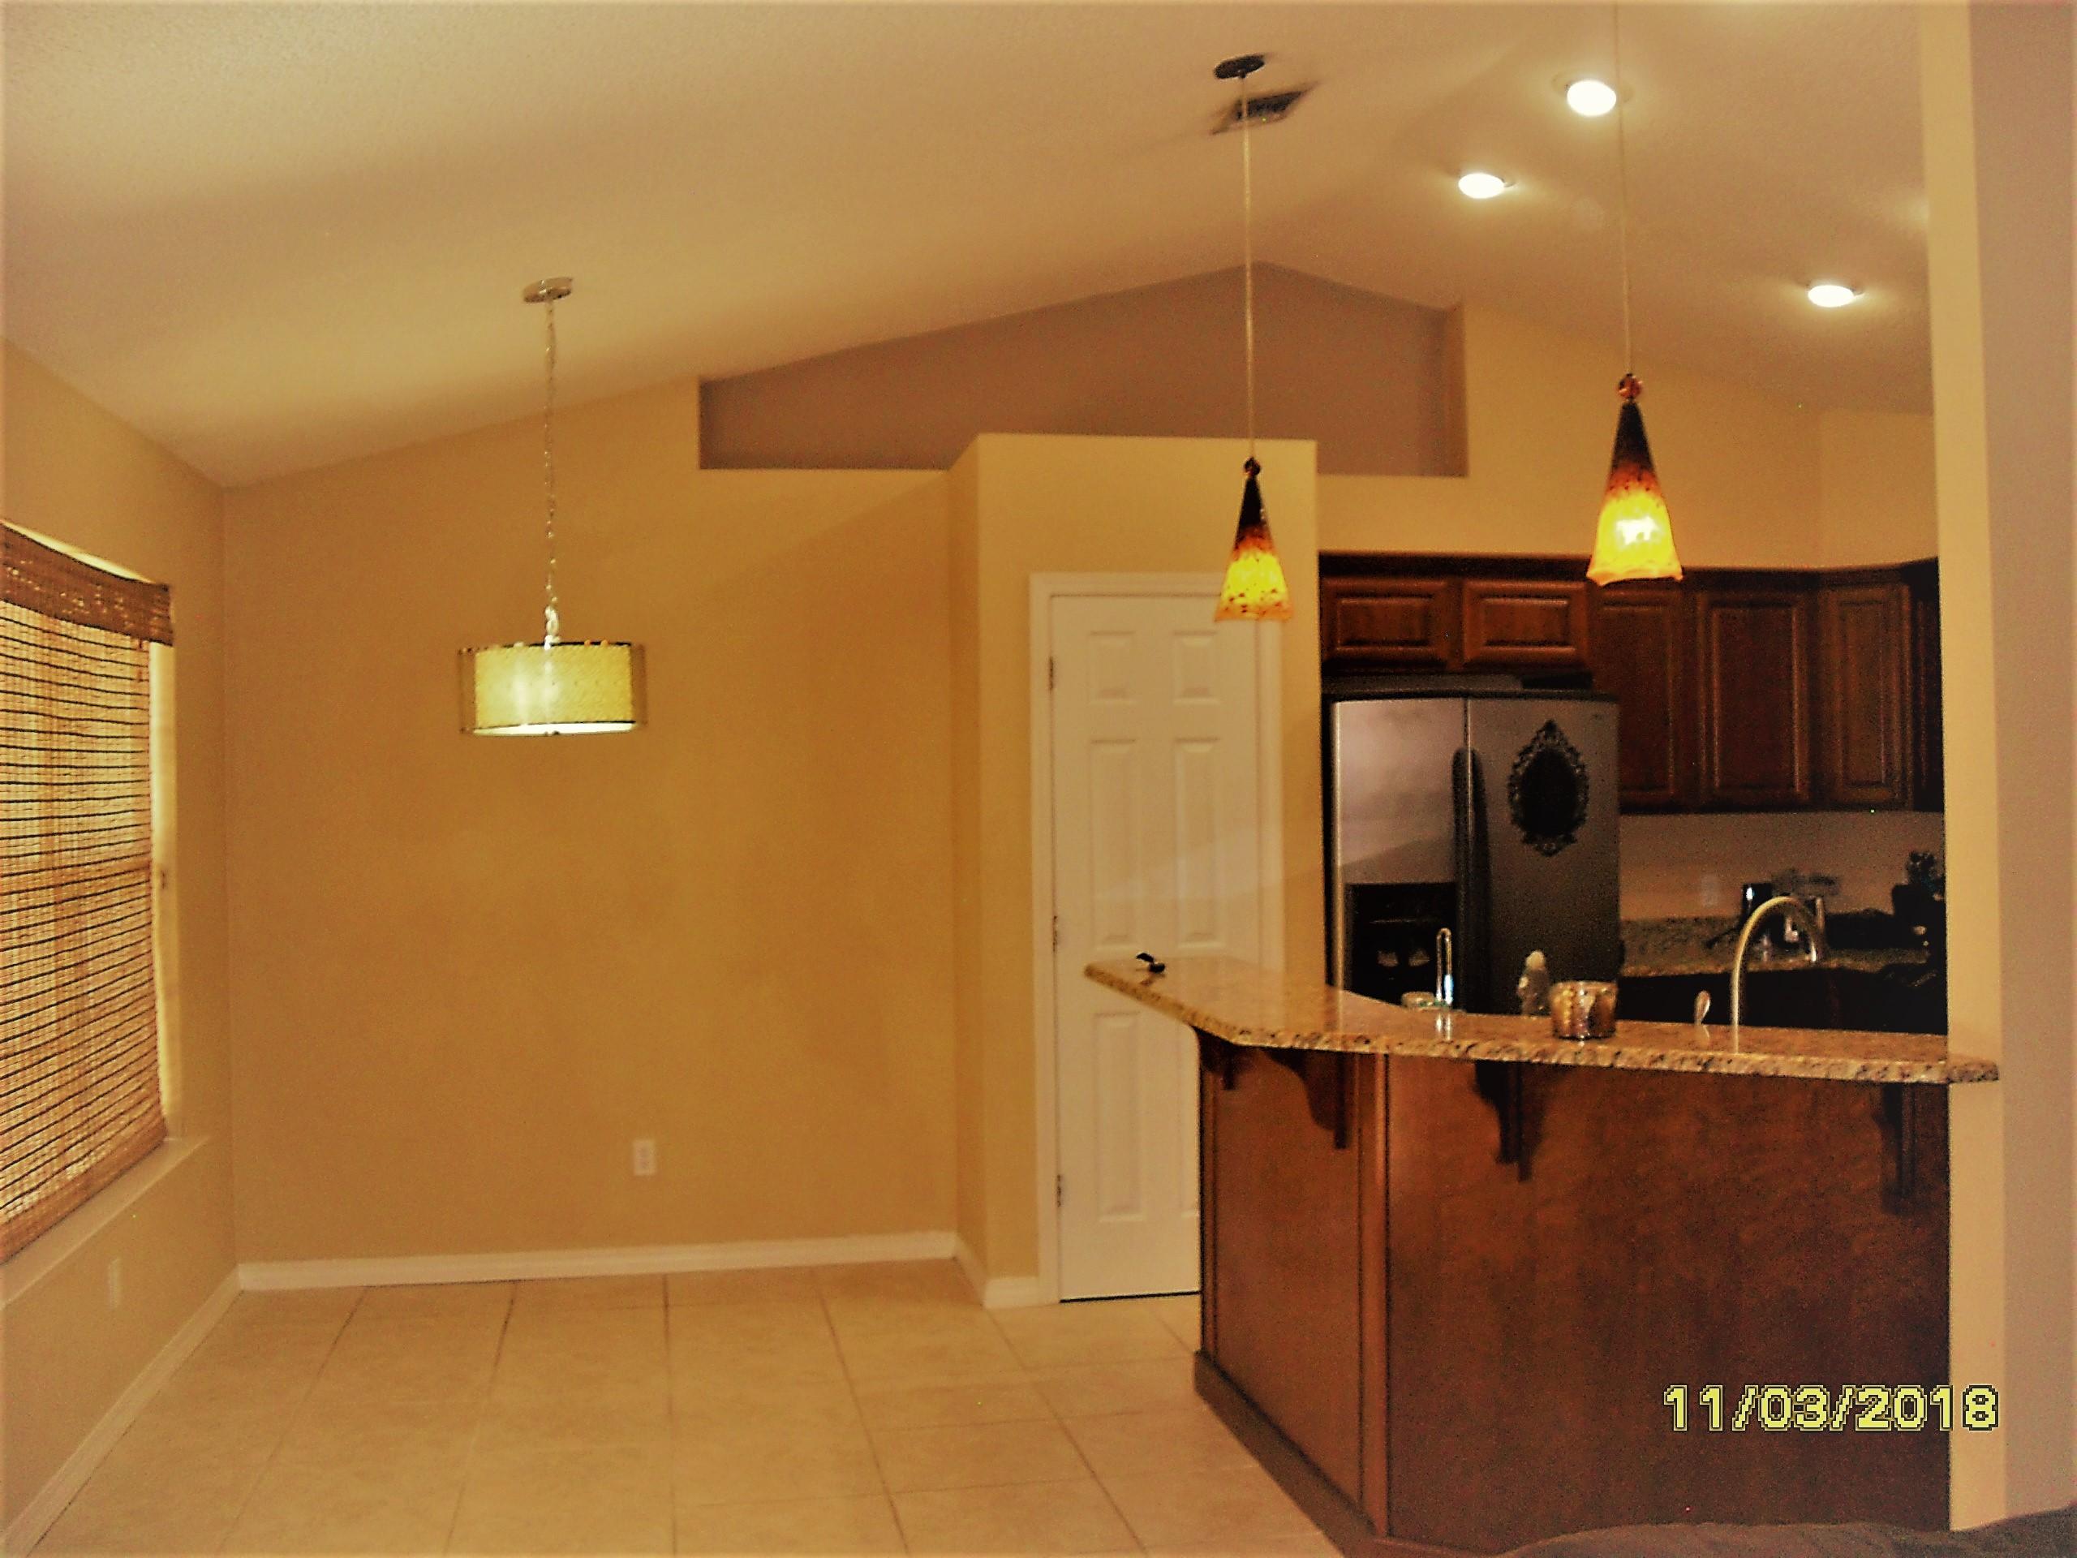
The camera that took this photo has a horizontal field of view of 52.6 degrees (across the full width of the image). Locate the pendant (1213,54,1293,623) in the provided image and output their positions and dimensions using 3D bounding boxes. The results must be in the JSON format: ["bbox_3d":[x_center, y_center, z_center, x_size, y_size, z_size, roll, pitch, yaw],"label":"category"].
[{"bbox_3d":[0.450,-0.936,4.488,0.178,1.199,0.178,-1,0,-10],"label":"pendant"}]

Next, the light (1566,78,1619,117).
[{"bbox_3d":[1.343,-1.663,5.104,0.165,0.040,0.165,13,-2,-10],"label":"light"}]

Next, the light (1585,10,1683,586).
[{"bbox_3d":[1.018,-0.980,3.625,0.183,1.283,0.183,-1,0,-10],"label":"light"}]

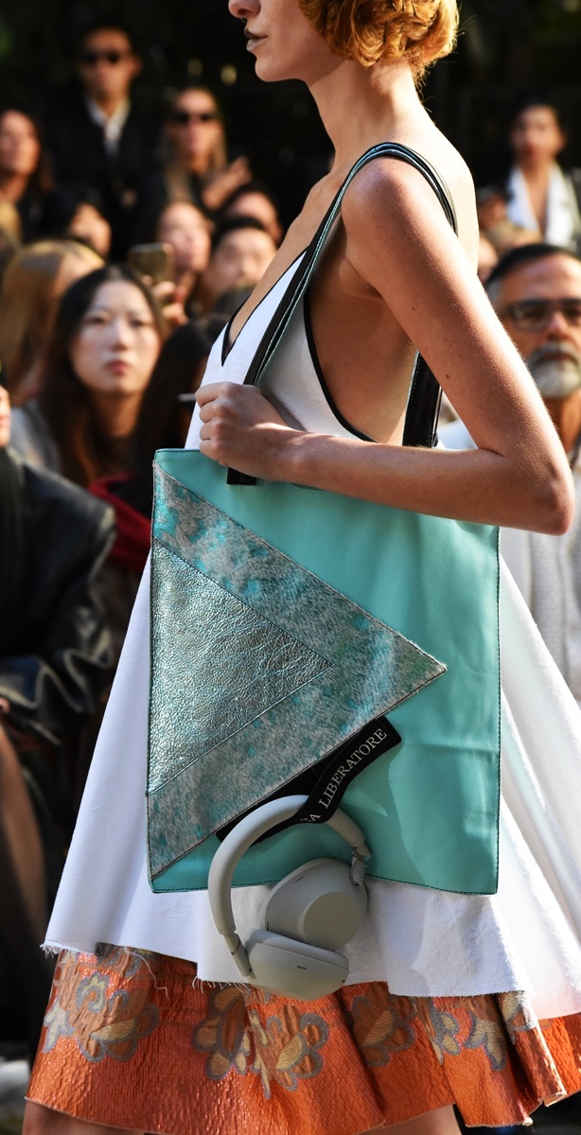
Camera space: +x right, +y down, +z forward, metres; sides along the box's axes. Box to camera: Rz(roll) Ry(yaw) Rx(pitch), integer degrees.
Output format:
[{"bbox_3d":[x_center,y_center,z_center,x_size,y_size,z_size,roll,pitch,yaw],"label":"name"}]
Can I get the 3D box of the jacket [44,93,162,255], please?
[{"bbox_3d":[-0.560,-1.100,15.000,0.470,0.670,0.270,0,3,7],"label":"jacket"}]

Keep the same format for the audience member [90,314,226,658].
[{"bbox_3d":[-0.140,0.230,7.500,0.500,1.220,0.750,0,3,-9],"label":"audience member"}]

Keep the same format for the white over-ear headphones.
[{"bbox_3d":[-0.001,0.315,4.710,0.165,0.185,0.090,-31,0,0],"label":"white over-ear headphones"}]

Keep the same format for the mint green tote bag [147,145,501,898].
[{"bbox_3d":[0.033,-0.045,4.790,0.340,0.730,0.110,0,0,0],"label":"mint green tote bag"}]

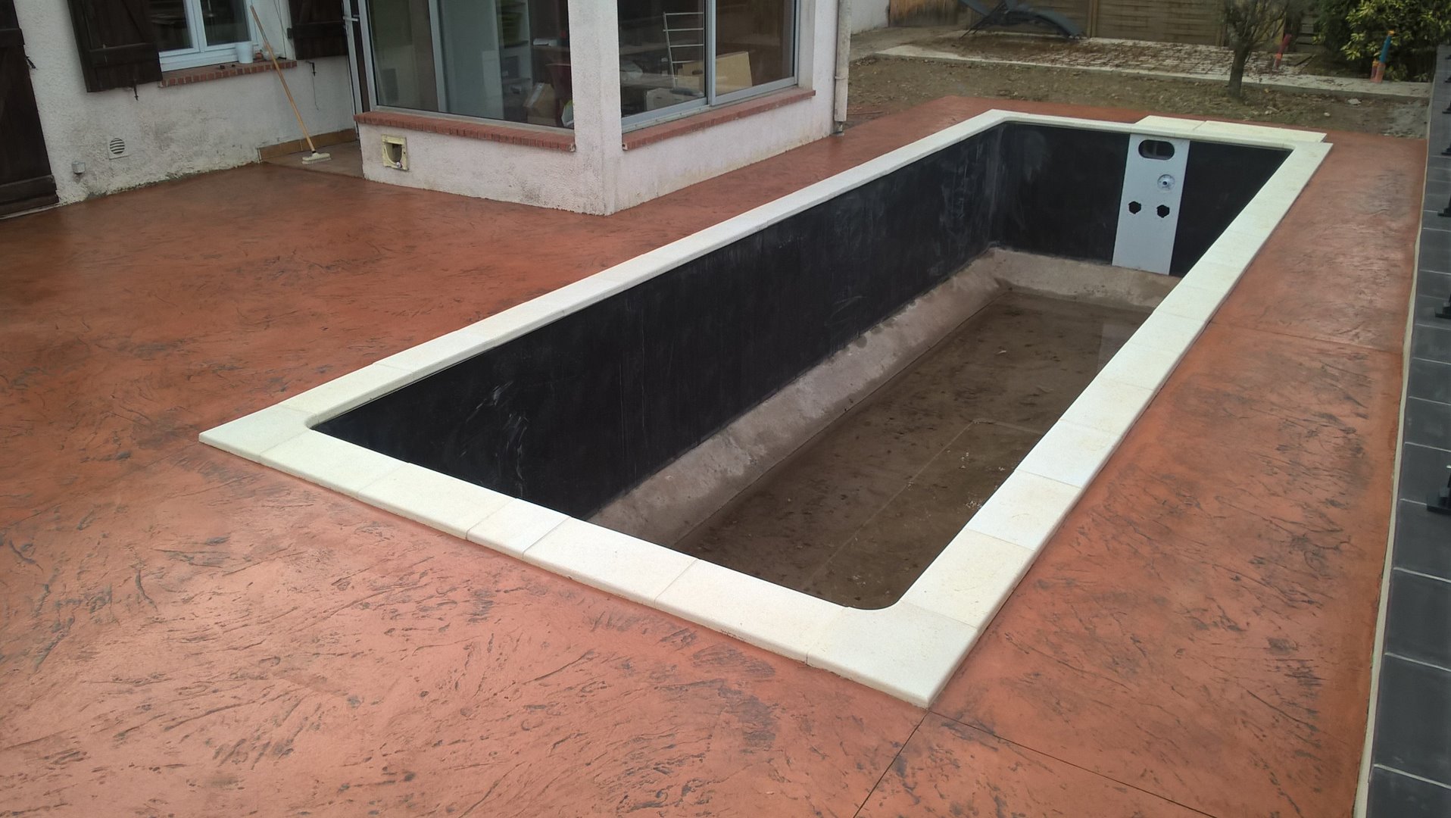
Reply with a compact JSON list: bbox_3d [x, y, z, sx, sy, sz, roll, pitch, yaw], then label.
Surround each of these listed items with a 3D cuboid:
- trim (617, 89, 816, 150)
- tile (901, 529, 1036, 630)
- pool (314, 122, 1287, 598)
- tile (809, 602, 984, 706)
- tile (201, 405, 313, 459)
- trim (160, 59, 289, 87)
[{"bbox_3d":[-0.051,-2.165,8.520,0.236,0.058,2.646,14,28,29],"label":"trim"},{"bbox_3d":[0.739,0.524,3.494,0.254,0.040,0.505,14,28,29],"label":"tile"},{"bbox_3d":[1.535,-0.335,7.322,2.467,1.555,8.108,14,28,29],"label":"pool"},{"bbox_3d":[0.465,0.662,3.182,0.359,0.040,0.360,14,28,29],"label":"tile"},{"bbox_3d":[-1.748,0.095,4.432,0.356,0.040,0.351,14,28,29],"label":"tile"},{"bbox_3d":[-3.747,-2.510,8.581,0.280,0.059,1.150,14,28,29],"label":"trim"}]

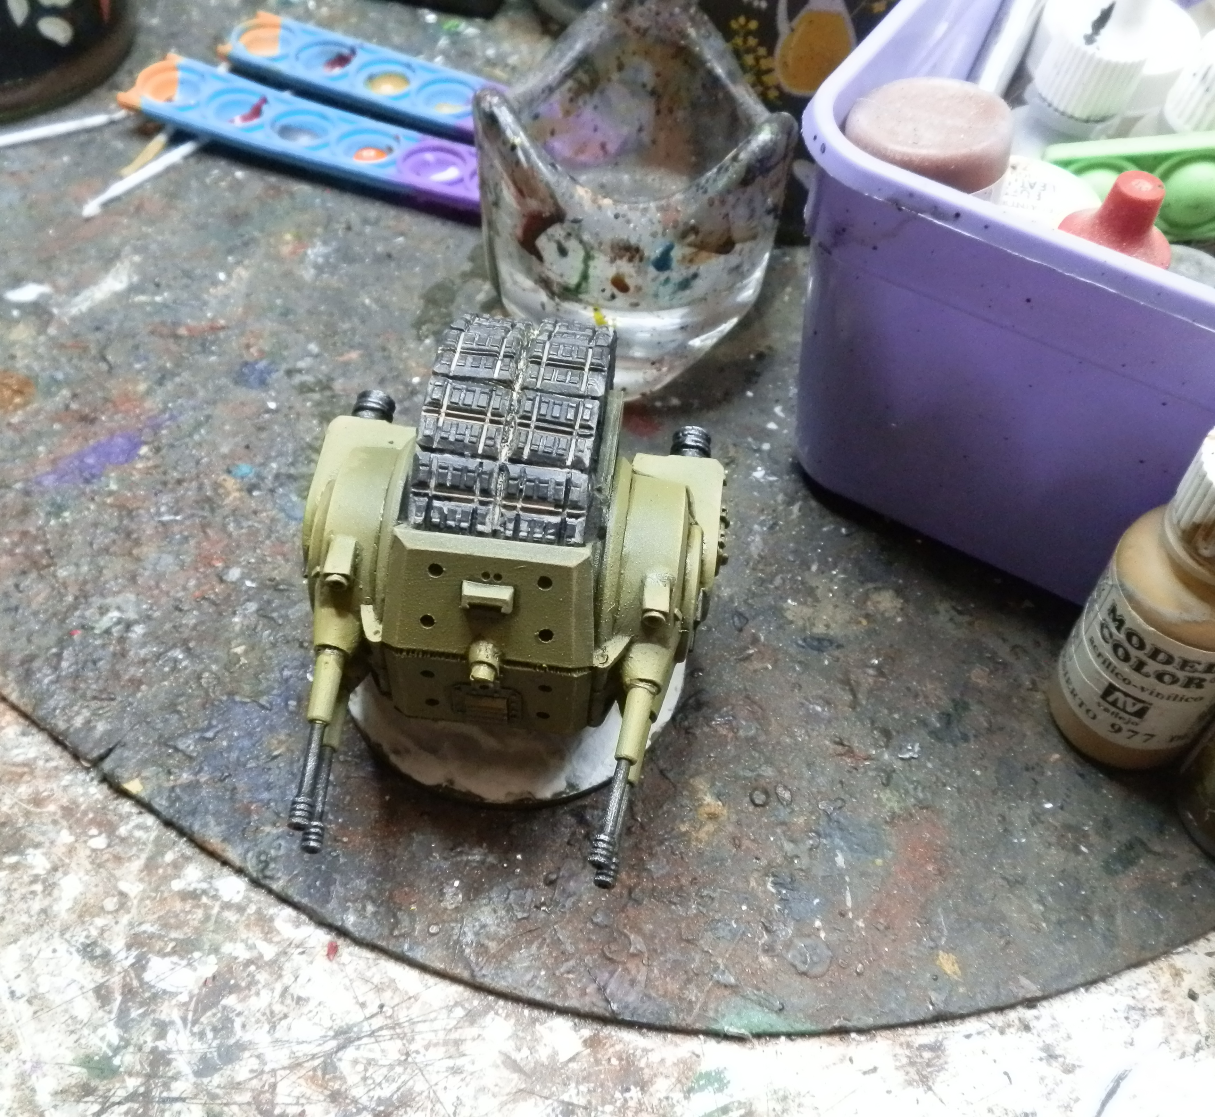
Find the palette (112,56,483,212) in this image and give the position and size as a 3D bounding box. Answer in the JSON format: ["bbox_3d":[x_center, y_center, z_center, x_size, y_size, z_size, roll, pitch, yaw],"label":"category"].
[{"bbox_3d":[-0.072,-0.108,0.316,0.123,0.008,0.022,21,58,17],"label":"palette"}]

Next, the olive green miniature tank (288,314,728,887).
[{"bbox_3d":[-0.016,0.003,0.199,0.070,0.064,0.096,7,55,7],"label":"olive green miniature tank"}]

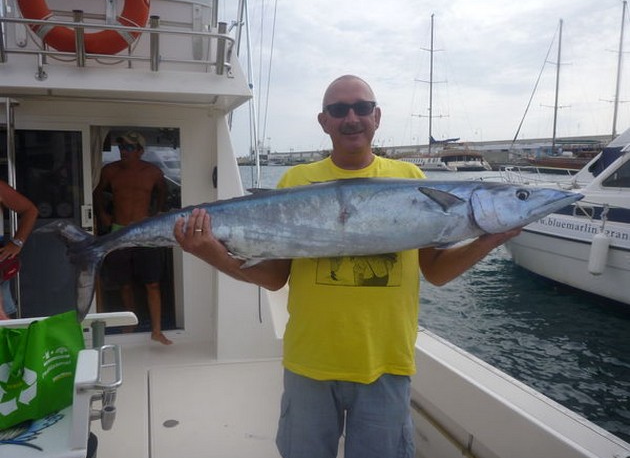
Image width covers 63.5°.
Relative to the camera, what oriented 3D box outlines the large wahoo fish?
[{"bbox_3d":[-0.012,0.032,1.360,1.460,0.325,0.170,-4,8,1],"label":"large wahoo fish"}]

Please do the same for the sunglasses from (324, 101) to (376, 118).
[{"bbox_3d":[0.105,-0.352,1.535,0.150,0.048,0.145,-3,5,0],"label":"sunglasses"}]

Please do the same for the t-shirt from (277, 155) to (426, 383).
[{"bbox_3d":[0.117,0.120,1.630,0.470,0.690,0.290,0,8,0],"label":"t-shirt"}]

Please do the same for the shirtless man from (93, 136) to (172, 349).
[{"bbox_3d":[-1.530,0.090,4.250,0.620,1.750,0.460,-2,8,-16],"label":"shirtless man"}]

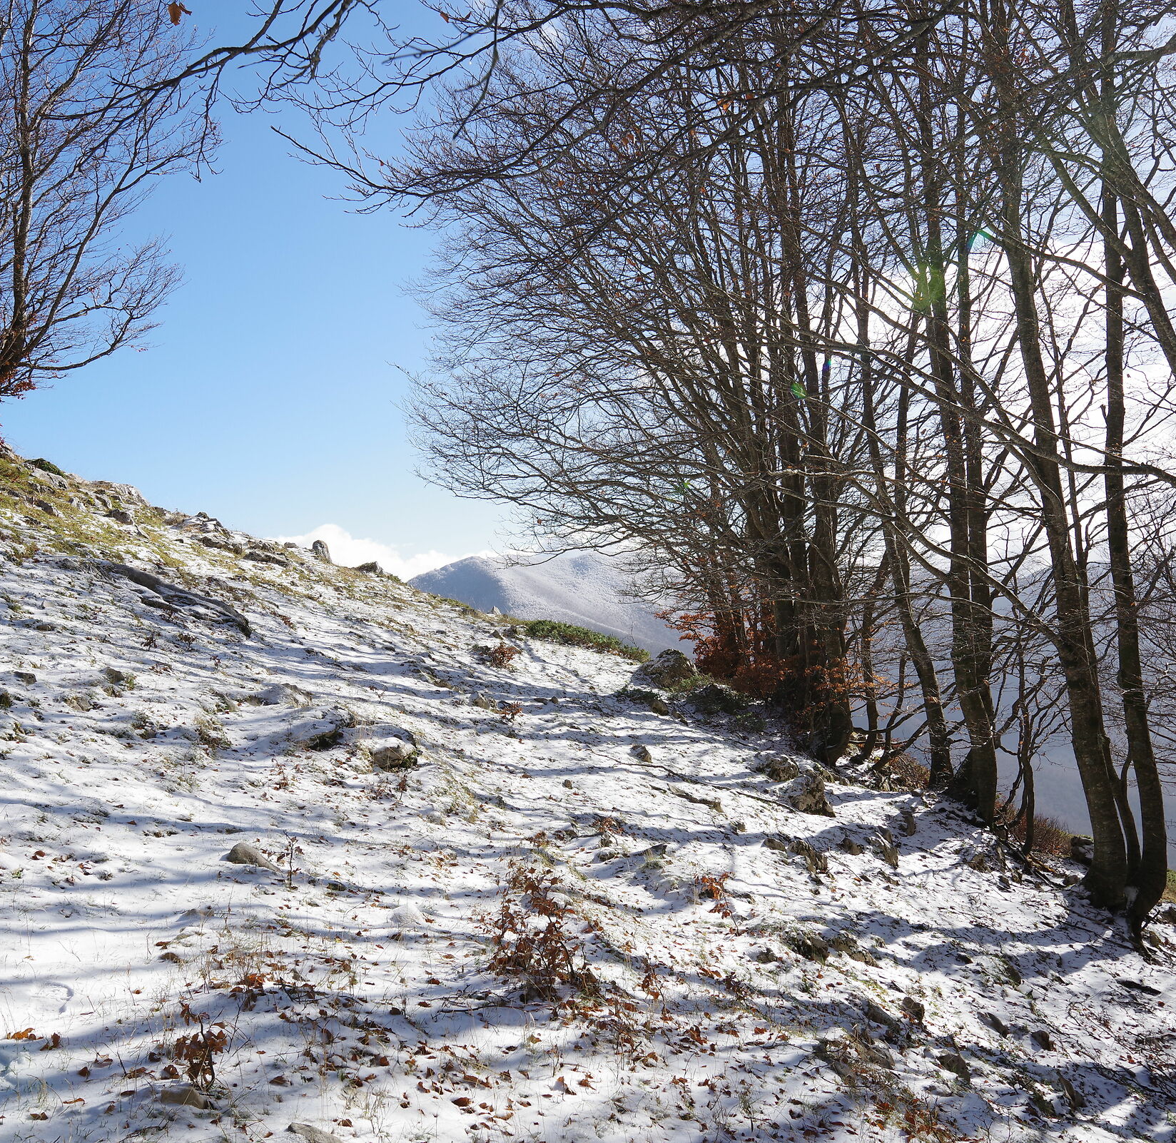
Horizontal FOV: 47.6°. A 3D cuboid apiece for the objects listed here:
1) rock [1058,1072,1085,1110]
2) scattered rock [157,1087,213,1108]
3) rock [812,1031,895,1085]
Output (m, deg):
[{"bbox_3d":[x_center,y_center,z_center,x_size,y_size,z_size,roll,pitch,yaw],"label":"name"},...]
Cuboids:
[{"bbox_3d":[2.192,2.358,6.045,0.124,0.140,0.151,-1,-2,20],"label":"rock"},{"bbox_3d":[-1.135,1.478,3.750,0.155,0.055,0.110,0,0,0],"label":"scattered rock"},{"bbox_3d":[1.072,1.963,5.378,0.314,0.180,0.254,0,-2,11],"label":"rock"}]

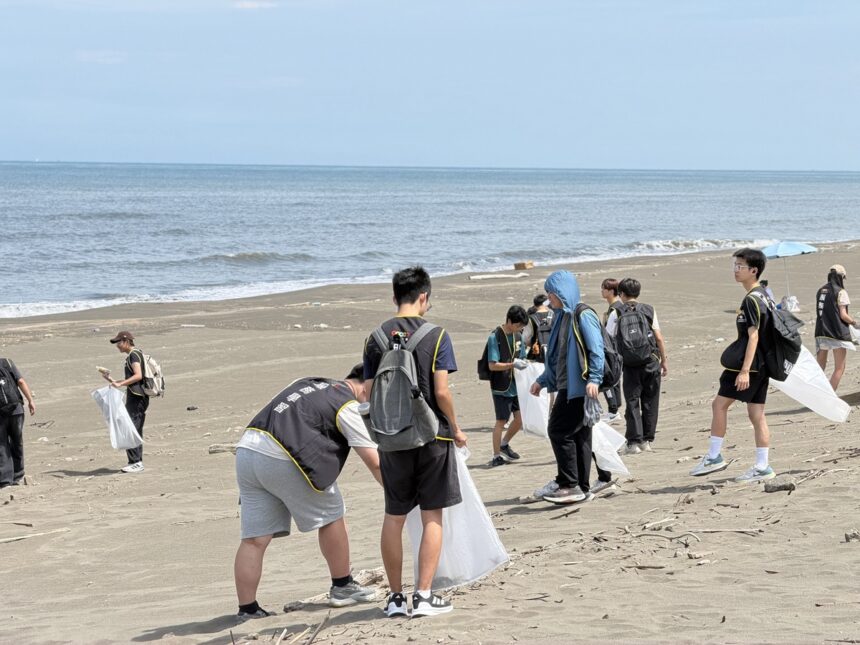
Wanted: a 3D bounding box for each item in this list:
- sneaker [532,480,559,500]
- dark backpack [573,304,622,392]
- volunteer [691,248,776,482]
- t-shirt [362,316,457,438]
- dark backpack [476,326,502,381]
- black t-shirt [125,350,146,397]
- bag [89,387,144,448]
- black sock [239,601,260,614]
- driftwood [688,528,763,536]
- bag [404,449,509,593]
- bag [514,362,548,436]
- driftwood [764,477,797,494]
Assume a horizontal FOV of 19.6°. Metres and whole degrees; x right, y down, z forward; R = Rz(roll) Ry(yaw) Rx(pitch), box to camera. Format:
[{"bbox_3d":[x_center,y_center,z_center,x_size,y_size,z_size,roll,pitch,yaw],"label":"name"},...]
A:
[{"bbox_3d":[0.912,1.271,18.800,0.285,0.120,0.110,-1,4,-28],"label":"sneaker"},{"bbox_3d":[1.278,0.198,18.950,0.320,0.600,0.330,-2,4,-35],"label":"dark backpack"},{"bbox_3d":[2.252,0.315,18.400,0.580,1.710,0.490,0,4,-15],"label":"volunteer"},{"bbox_3d":[-0.104,0.279,12.600,0.450,0.600,0.280,2,4,21],"label":"t-shirt"},{"bbox_3d":[0.631,0.318,25.500,0.250,0.500,0.300,4,5,39],"label":"dark backpack"},{"bbox_3d":[-3.497,0.618,29.500,0.270,0.580,0.440,0,4,-12],"label":"black t-shirt"},{"bbox_3d":[-3.659,1.121,29.000,0.600,0.740,0.400,1,4,0],"label":"bag"},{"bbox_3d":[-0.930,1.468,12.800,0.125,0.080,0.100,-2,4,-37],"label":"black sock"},{"bbox_3d":[1.754,1.251,14.800,0.470,0.040,0.070,1,4,6],"label":"driftwood"},{"bbox_3d":[0.143,1.018,12.900,0.520,0.720,0.420,1,4,0],"label":"bag"},{"bbox_3d":[1.050,0.791,25.200,0.420,0.750,0.360,1,4,0],"label":"bag"},{"bbox_3d":[2.554,1.188,18.100,0.235,0.110,0.140,1,4,0],"label":"driftwood"}]

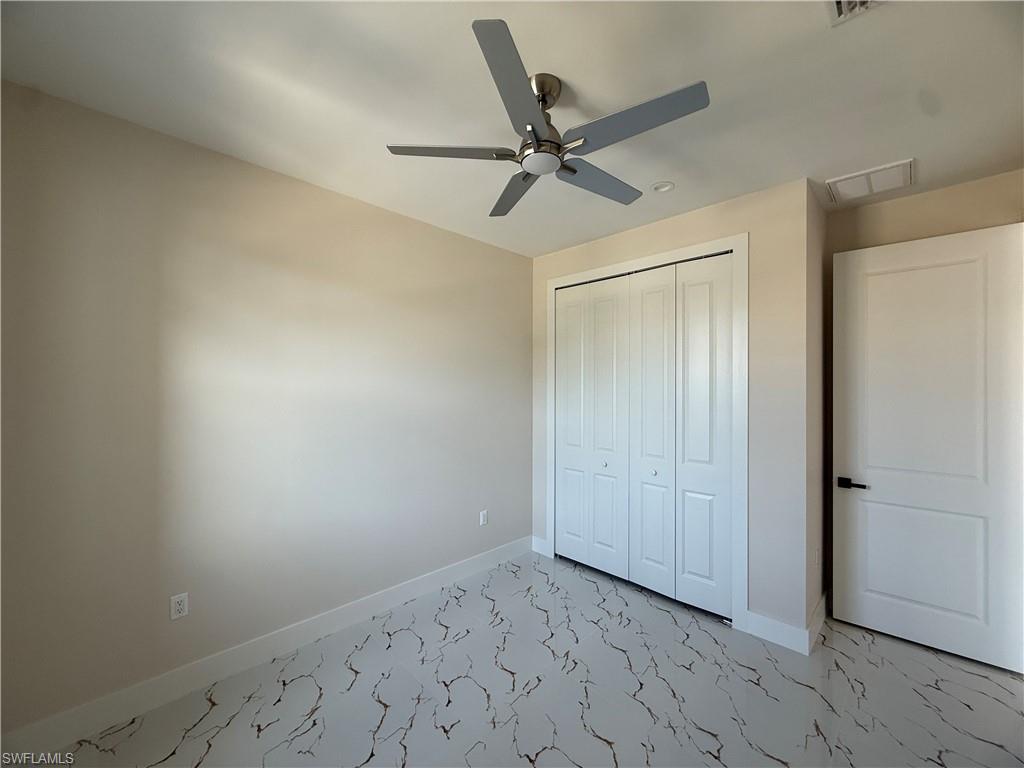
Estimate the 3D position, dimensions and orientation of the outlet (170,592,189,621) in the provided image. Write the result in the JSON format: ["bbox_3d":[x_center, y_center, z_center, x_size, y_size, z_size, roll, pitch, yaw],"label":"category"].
[{"bbox_3d":[-1.671,1.118,2.081,0.009,0.114,0.069,0,0,45],"label":"outlet"}]

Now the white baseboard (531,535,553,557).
[{"bbox_3d":[0.289,1.524,3.890,0.250,0.142,0.018,0,0,45],"label":"white baseboard"}]

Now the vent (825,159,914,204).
[{"bbox_3d":[2.167,-1.202,2.511,0.384,0.022,0.424,0,0,45],"label":"vent"}]

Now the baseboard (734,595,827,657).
[{"bbox_3d":[1.814,1.526,2.789,0.412,0.142,0.593,0,0,45],"label":"baseboard"}]

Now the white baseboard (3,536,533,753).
[{"bbox_3d":[-0.960,1.516,2.808,0.018,0.148,3.300,0,0,45],"label":"white baseboard"}]

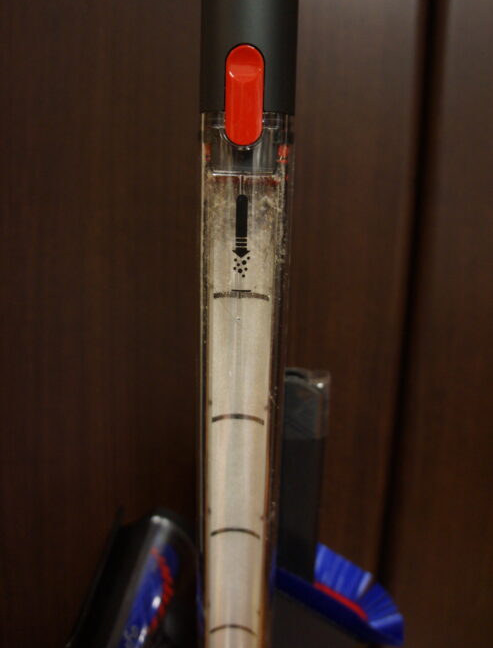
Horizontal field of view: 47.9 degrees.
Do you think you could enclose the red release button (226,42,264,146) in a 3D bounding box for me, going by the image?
[{"bbox_3d":[-0.001,-0.085,0.208,0.015,0.035,0.006,2,14,4],"label":"red release button"}]

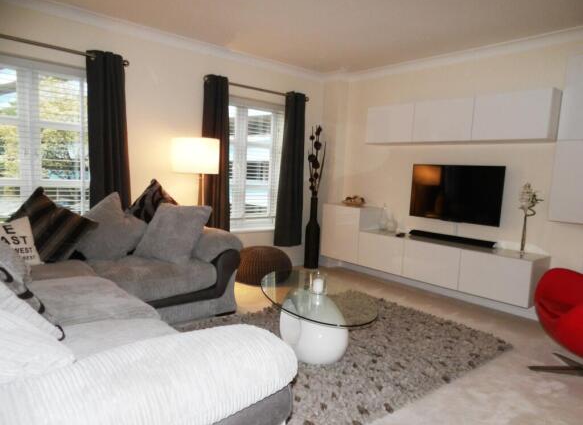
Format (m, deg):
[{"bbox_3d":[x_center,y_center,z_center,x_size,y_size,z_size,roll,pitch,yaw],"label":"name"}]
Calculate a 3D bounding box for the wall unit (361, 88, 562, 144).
[{"bbox_3d":[1.519,-0.872,3.896,0.235,0.380,1.800,-5,9,-39],"label":"wall unit"}]

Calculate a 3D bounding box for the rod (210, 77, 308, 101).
[{"bbox_3d":[-0.327,-1.373,4.542,1.430,0.050,0.070,-5,9,-39],"label":"rod"}]

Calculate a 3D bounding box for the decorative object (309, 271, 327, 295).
[{"bbox_3d":[0.201,0.515,2.963,0.120,0.160,0.120,1,7,0],"label":"decorative object"}]

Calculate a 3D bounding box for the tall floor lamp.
[{"bbox_3d":[-0.919,0.065,3.970,0.460,1.580,0.460,-5,9,-39],"label":"tall floor lamp"}]

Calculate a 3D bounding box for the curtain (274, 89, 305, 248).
[{"bbox_3d":[-0.005,-0.506,4.922,0.380,1.840,0.130,-5,9,-39],"label":"curtain"}]

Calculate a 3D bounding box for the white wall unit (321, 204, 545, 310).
[{"bbox_3d":[1.301,0.323,4.239,0.400,0.640,2.400,-5,9,-39],"label":"white wall unit"}]

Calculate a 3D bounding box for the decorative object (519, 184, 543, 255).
[{"bbox_3d":[2.000,0.077,3.395,0.130,0.595,0.140,-5,9,-39],"label":"decorative object"}]

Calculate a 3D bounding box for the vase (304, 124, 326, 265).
[{"bbox_3d":[0.296,-0.198,5.176,0.190,1.820,0.190,-5,9,-39],"label":"vase"}]

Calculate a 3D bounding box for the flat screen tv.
[{"bbox_3d":[1.624,-0.191,4.001,0.070,0.550,0.945,-5,9,-39],"label":"flat screen tv"}]

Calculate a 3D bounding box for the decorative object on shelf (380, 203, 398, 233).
[{"bbox_3d":[1.095,0.063,4.569,0.130,0.310,0.160,-5,9,-39],"label":"decorative object on shelf"}]

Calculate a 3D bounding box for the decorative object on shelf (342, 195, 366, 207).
[{"bbox_3d":[0.749,-0.133,4.856,0.210,0.100,0.240,-5,9,-39],"label":"decorative object on shelf"}]

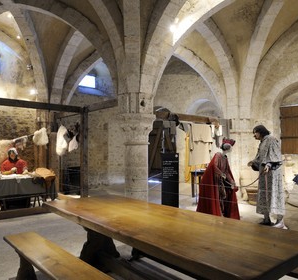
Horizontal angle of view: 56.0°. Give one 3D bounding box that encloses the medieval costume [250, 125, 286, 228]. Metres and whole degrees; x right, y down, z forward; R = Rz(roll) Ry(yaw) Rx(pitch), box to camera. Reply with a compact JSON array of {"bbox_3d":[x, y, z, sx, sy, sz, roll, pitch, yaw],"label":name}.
[{"bbox_3d":[2.040,0.643,4.857,0.560,1.740,0.520,-1,-2,15],"label":"medieval costume"}]

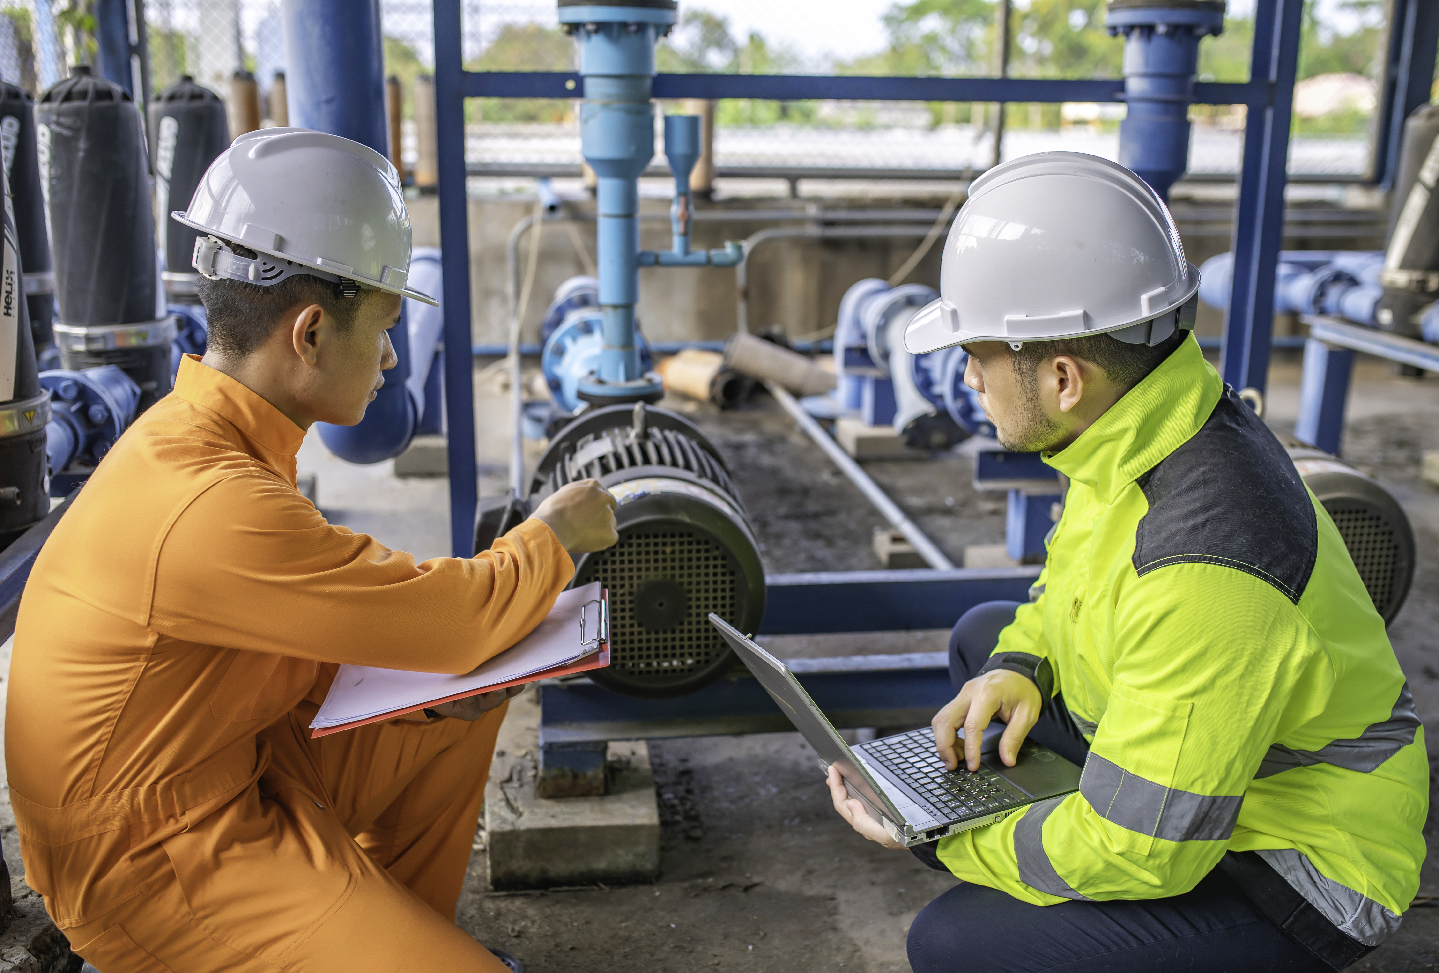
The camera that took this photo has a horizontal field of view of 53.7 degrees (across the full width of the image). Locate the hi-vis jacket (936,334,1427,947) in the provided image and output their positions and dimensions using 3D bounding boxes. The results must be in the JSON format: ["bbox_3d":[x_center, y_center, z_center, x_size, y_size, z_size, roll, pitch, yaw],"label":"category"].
[{"bbox_3d":[0.481,0.156,1.409,0.450,0.600,0.520,-2,12,26],"label":"hi-vis jacket"}]

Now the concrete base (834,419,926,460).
[{"bbox_3d":[0.586,-0.178,5.082,0.260,0.078,0.300,-1,14,-8],"label":"concrete base"}]

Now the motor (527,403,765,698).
[{"bbox_3d":[-0.120,0.088,2.251,0.350,0.370,0.560,-1,14,-8],"label":"motor"}]

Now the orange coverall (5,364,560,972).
[{"bbox_3d":[-0.469,0.271,1.580,0.600,0.850,0.490,-9,17,-35],"label":"orange coverall"}]

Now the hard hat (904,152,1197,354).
[{"bbox_3d":[0.307,-0.233,1.360,0.285,0.160,0.220,-9,0,34],"label":"hard hat"}]

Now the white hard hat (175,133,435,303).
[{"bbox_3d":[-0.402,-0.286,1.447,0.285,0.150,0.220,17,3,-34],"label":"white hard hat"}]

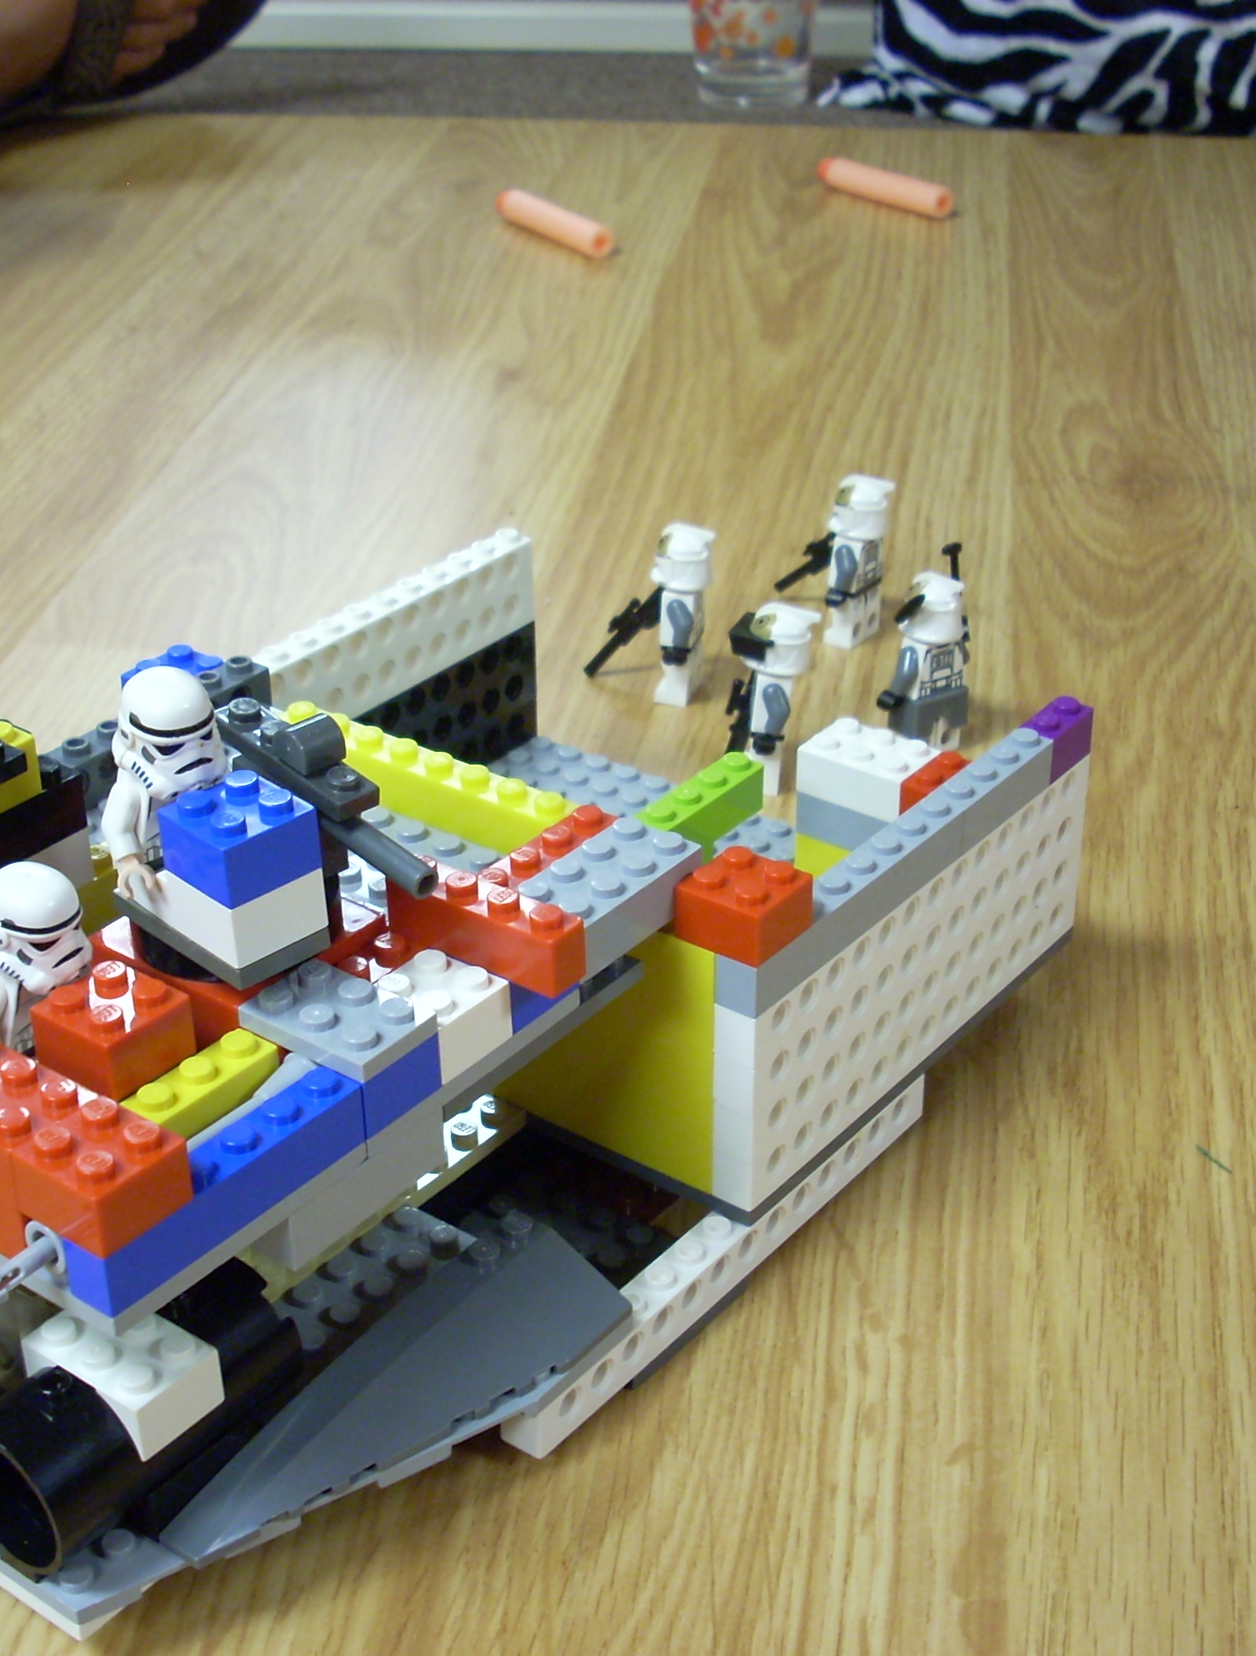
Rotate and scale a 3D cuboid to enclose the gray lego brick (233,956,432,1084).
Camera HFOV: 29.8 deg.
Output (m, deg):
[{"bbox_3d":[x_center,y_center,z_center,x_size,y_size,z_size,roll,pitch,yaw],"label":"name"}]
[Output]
[{"bbox_3d":[-0.042,0.027,0.343,0.024,0.005,0.016,21,36,32],"label":"gray lego brick"}]

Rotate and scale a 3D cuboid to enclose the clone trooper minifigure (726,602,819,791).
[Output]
[{"bbox_3d":[0.033,-0.031,0.544,0.022,0.044,0.025,8,31,15],"label":"clone trooper minifigure"}]

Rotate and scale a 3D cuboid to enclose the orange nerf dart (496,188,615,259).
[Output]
[{"bbox_3d":[-0.032,-0.244,0.950,0.013,0.013,0.072,-21,35,-31],"label":"orange nerf dart"}]

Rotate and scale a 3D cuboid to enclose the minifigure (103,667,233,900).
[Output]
[{"bbox_3d":[-0.065,-0.007,0.344,0.022,0.034,0.019,-27,38,-38],"label":"minifigure"}]

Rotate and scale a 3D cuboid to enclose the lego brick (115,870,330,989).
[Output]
[{"bbox_3d":[-0.060,0.009,0.343,0.016,0.013,0.032,-26,39,-38],"label":"lego brick"}]

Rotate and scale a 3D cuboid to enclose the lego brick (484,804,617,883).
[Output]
[{"bbox_3d":[-0.013,0.007,0.377,0.008,0.011,0.032,20,35,32],"label":"lego brick"}]

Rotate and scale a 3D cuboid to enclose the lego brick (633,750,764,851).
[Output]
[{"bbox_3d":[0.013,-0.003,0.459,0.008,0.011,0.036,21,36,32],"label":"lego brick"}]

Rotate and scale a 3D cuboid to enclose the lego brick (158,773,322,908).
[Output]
[{"bbox_3d":[-0.055,0.001,0.333,0.016,0.011,0.016,-27,38,-38],"label":"lego brick"}]

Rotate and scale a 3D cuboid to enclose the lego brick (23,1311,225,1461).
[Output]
[{"bbox_3d":[-0.071,0.074,0.326,0.024,0.011,0.016,21,36,32],"label":"lego brick"}]

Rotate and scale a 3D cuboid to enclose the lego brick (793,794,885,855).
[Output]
[{"bbox_3d":[0.050,-0.003,0.480,0.028,0.010,0.016,20,36,32],"label":"lego brick"}]

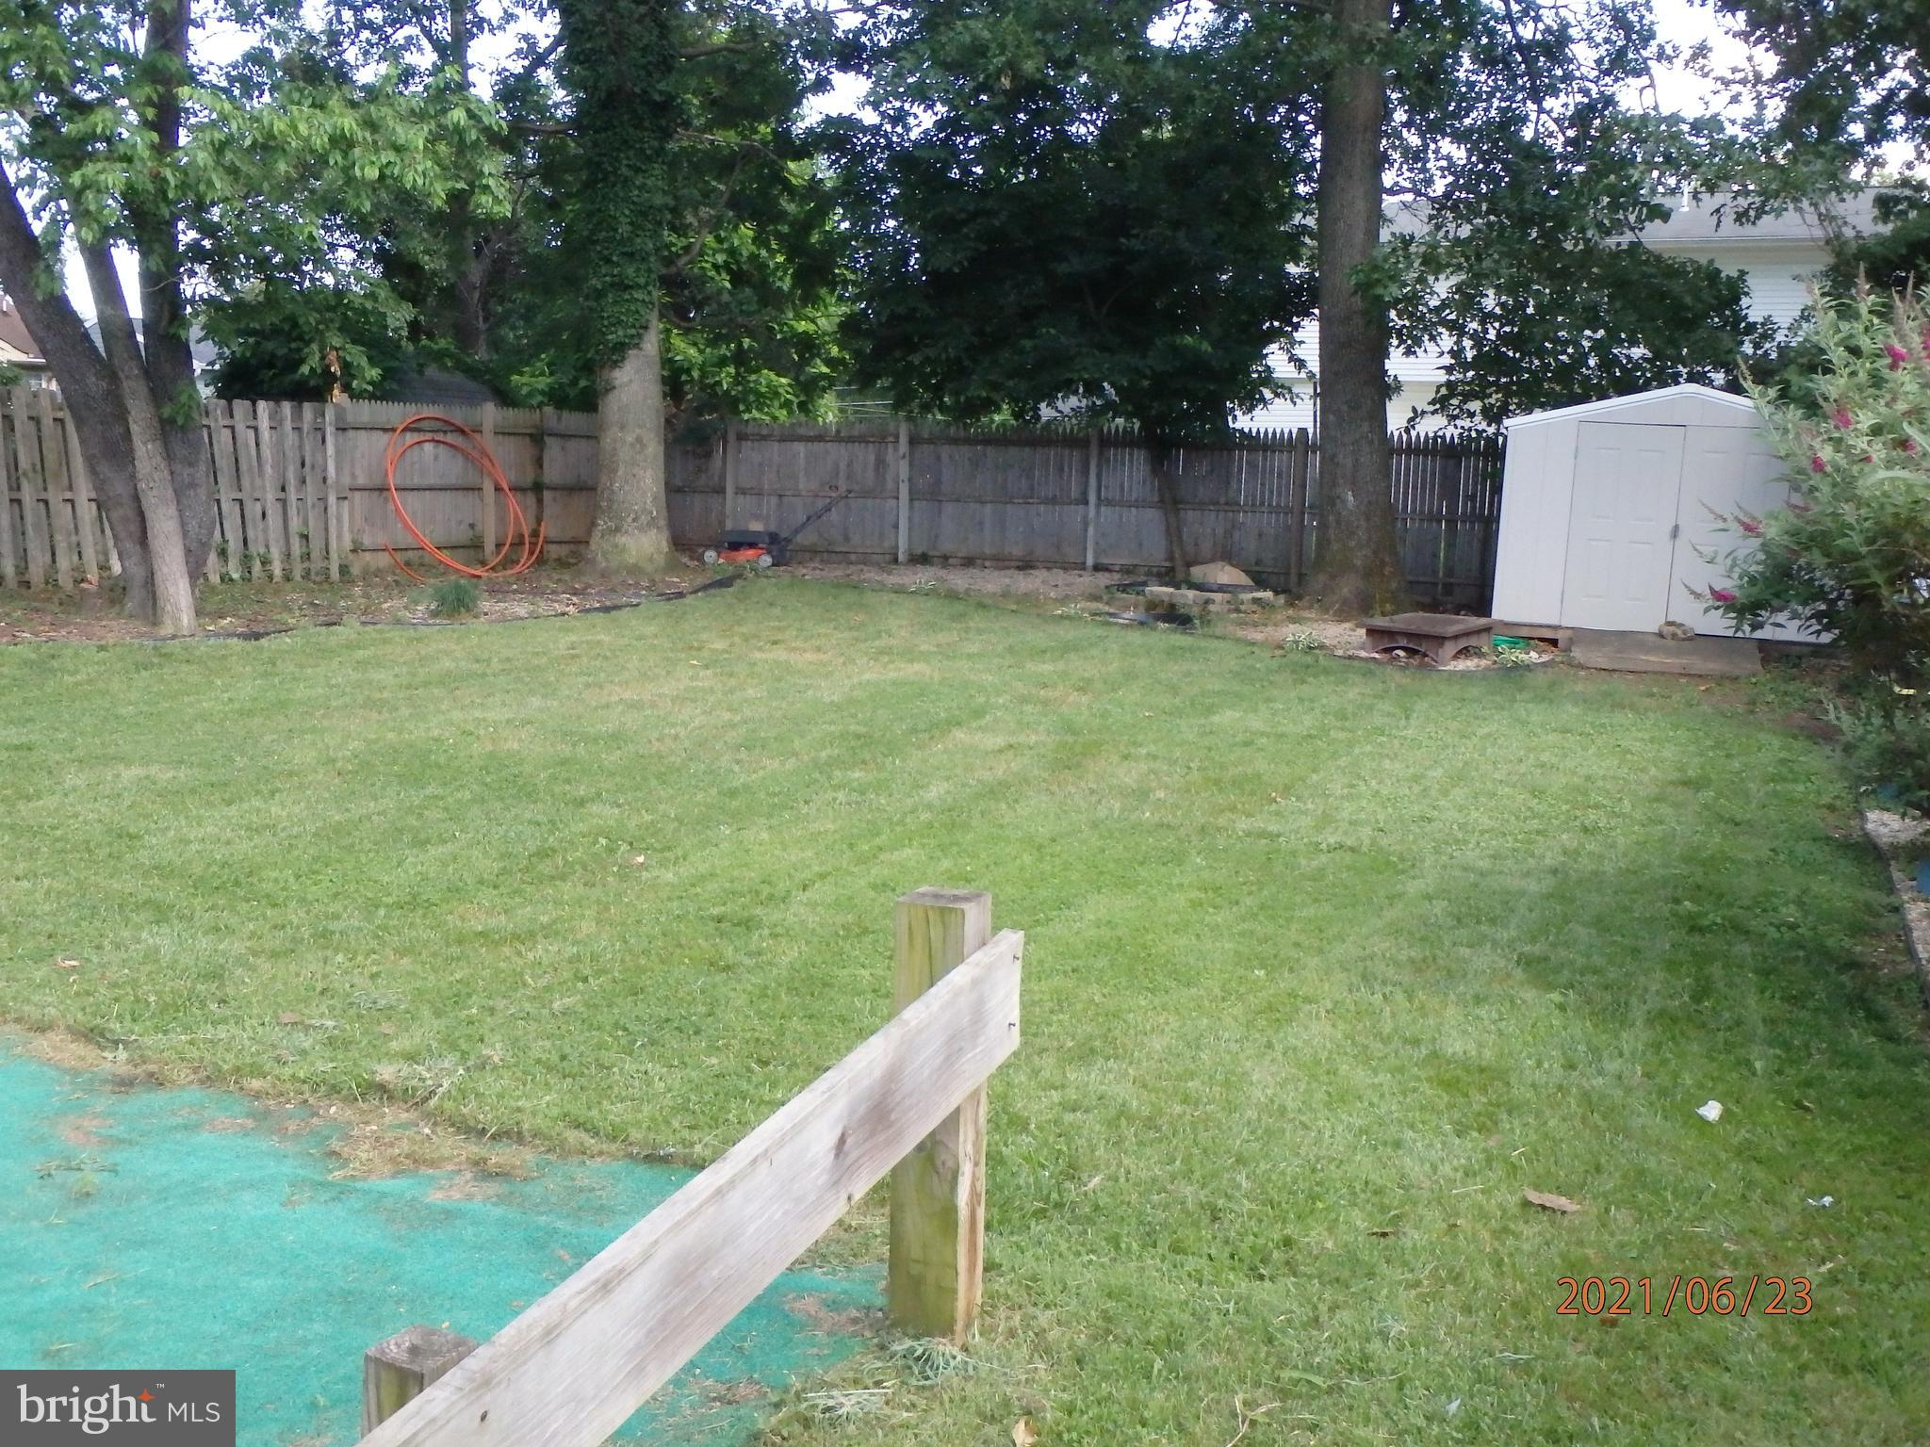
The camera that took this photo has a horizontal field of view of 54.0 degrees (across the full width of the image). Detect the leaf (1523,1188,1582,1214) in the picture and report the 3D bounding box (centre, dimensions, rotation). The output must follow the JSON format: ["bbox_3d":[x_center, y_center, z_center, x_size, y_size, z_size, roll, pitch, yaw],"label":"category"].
[{"bbox_3d":[1.356,1.105,4.376,0.128,0.020,0.055,9,12,36],"label":"leaf"}]

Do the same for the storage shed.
[{"bbox_3d":[6.841,-2.086,17.968,3.120,2.200,2.350,6,11,23],"label":"storage shed"}]

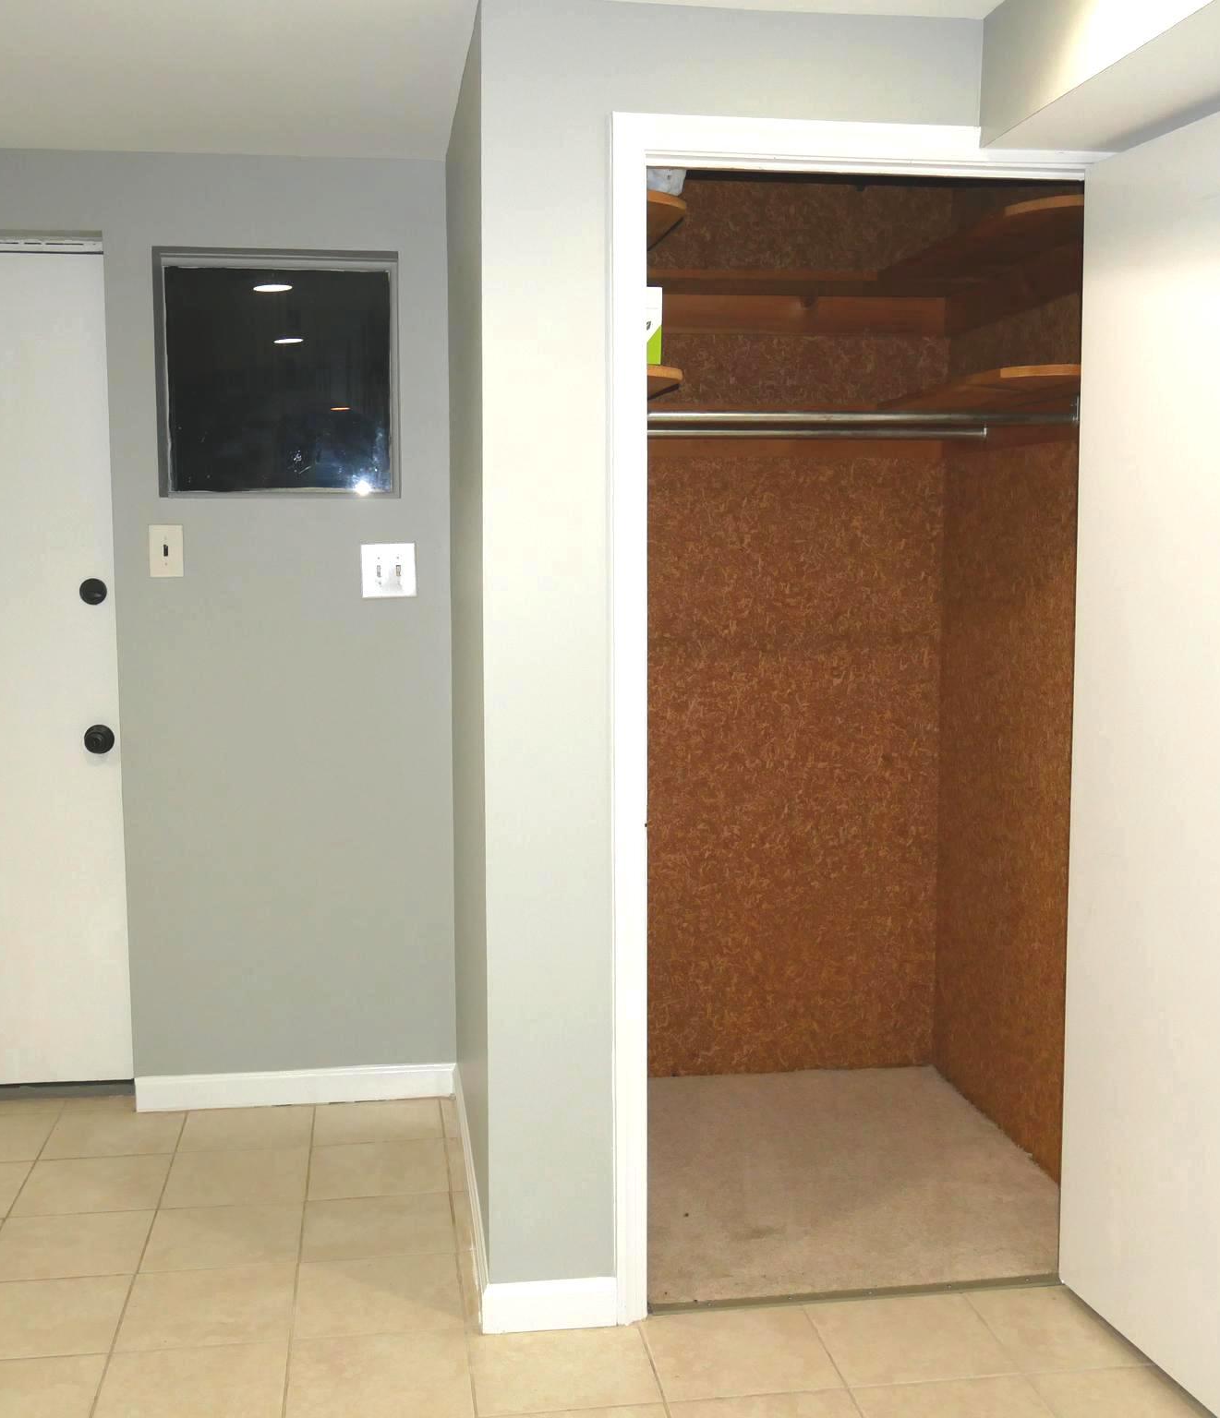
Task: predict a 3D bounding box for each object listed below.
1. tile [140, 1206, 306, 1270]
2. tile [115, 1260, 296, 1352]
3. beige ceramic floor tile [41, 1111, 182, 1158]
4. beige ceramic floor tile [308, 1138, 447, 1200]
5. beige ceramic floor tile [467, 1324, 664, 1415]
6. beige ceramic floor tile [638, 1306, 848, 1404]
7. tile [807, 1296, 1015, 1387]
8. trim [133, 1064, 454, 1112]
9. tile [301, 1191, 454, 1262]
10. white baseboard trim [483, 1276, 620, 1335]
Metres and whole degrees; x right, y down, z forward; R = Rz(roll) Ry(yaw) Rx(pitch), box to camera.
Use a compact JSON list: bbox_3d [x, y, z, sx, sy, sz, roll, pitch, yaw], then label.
[{"bbox_3d":[-0.779,1.072,3.322,0.302,0.010,0.302,-1,6,-8],"label":"tile"},{"bbox_3d":[-0.736,1.105,3.020,0.302,0.010,0.302,-1,6,-8],"label":"tile"},{"bbox_3d":[-1.169,1.010,3.883,0.302,0.010,0.302,-1,6,-8],"label":"beige ceramic floor tile"},{"bbox_3d":[-0.518,1.034,3.667,0.302,0.010,0.302,-1,6,-8],"label":"beige ceramic floor tile"},{"bbox_3d":[-0.084,1.118,2.788,0.303,0.010,0.303,-1,6,-8],"label":"beige ceramic floor tile"},{"bbox_3d":[0.218,1.113,2.831,0.303,0.010,0.303,-1,6,-8],"label":"beige ceramic floor tile"},{"bbox_3d":[0.520,1.107,2.873,0.303,0.010,0.303,-1,6,-8],"label":"tile"},{"bbox_3d":[-0.770,0.938,4.053,0.779,0.083,0.014,-1,6,-8],"label":"trim"},{"bbox_3d":[-0.468,1.055,3.328,0.300,0.010,0.300,-1,6,-8],"label":"tile"},{"bbox_3d":[-0.105,1.049,2.888,0.238,0.093,0.015,-1,6,-8],"label":"white baseboard trim"}]

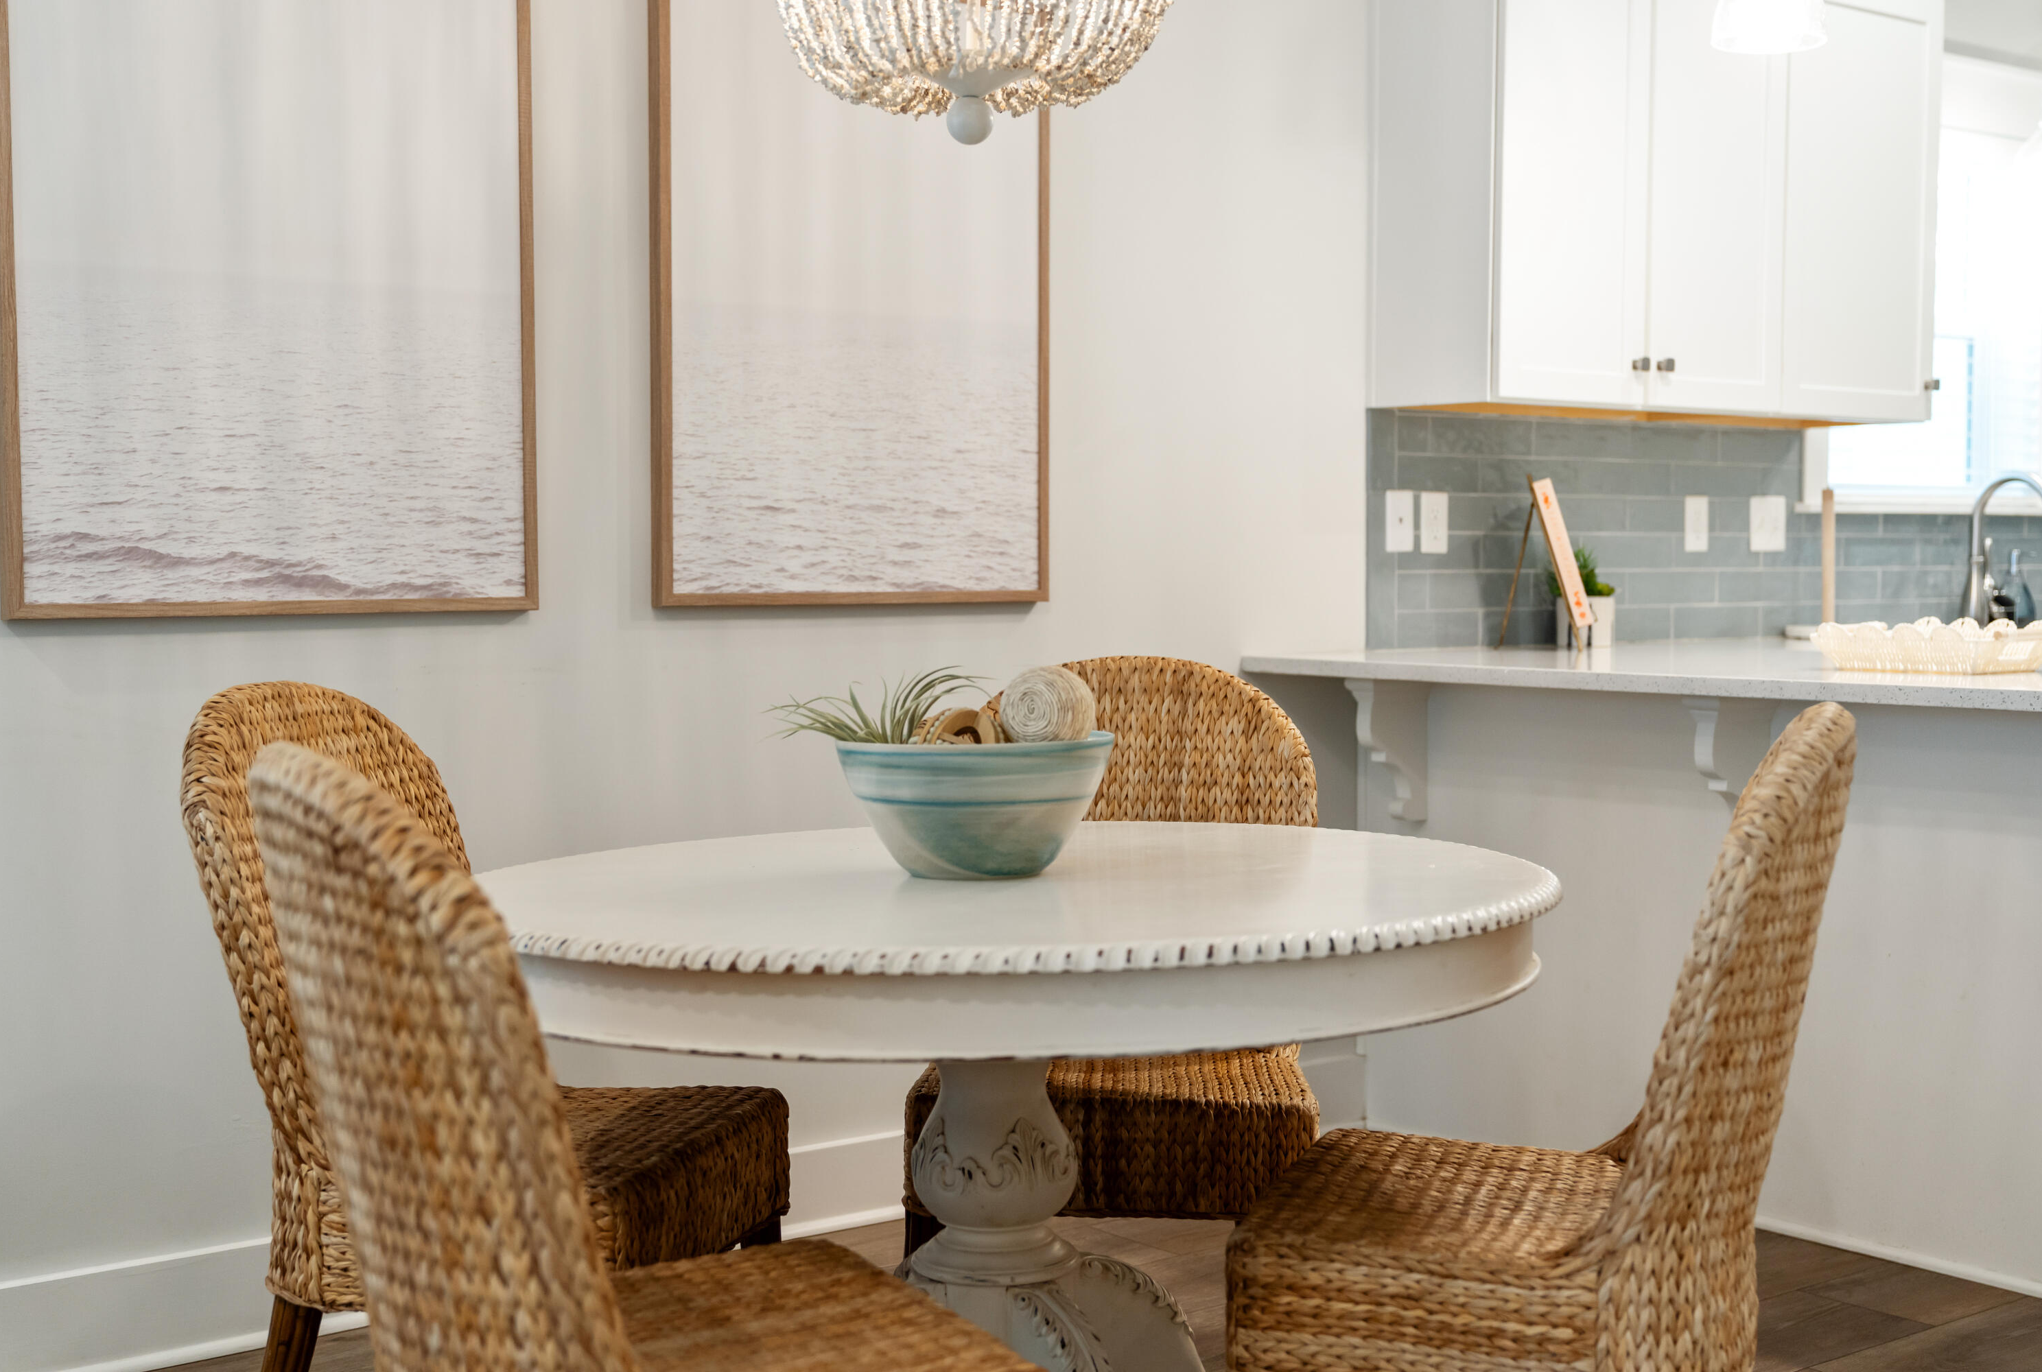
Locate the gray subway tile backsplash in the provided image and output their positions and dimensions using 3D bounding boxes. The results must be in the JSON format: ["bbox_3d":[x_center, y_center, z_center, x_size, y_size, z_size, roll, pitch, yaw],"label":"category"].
[{"bbox_3d":[1.617,-0.343,5.460,2.392,0.465,0.020,-3,4,-38],"label":"gray subway tile backsplash"}]

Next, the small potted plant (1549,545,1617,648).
[{"bbox_3d":[1.129,-0.186,4.947,0.123,0.207,0.123,-3,4,-38],"label":"small potted plant"}]

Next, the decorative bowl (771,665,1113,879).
[{"bbox_3d":[-0.087,0.093,2.710,0.378,0.230,0.311,0,3,0],"label":"decorative bowl"}]

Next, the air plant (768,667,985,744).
[{"bbox_3d":[-0.160,0.025,2.706,0.236,0.092,0.170,0,3,0],"label":"air plant"}]

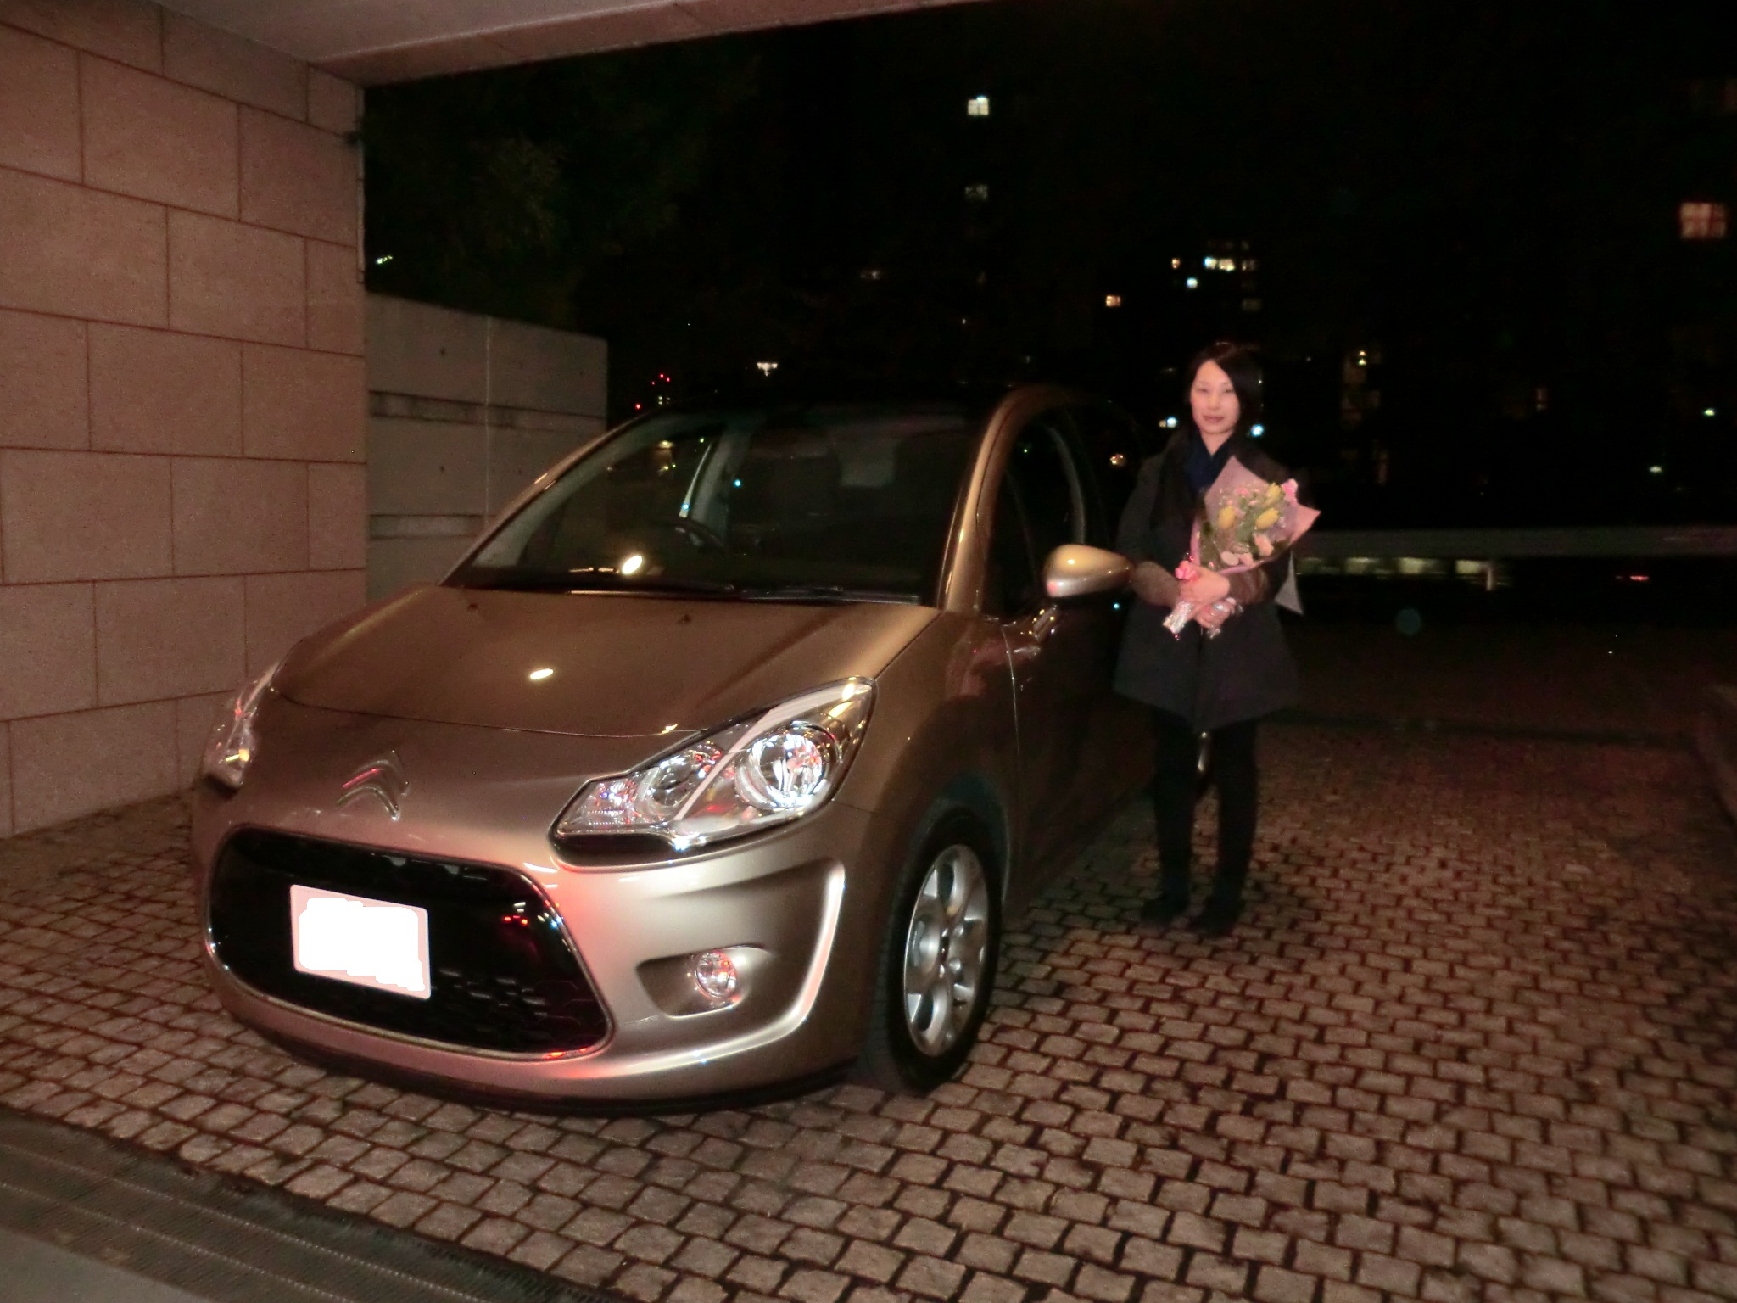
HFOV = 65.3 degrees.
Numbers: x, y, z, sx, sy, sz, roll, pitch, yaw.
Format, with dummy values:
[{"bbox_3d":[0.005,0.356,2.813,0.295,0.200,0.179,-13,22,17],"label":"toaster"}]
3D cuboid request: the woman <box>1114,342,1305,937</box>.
[{"bbox_3d":[0.958,-0.037,3.877,0.550,1.665,0.420,4,7,13],"label":"woman"}]

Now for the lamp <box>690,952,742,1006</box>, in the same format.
[{"bbox_3d":[-0.260,0.563,2.349,0.099,0.099,0.060,2,6,16],"label":"lamp"}]

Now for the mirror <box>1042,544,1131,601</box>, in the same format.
[{"bbox_3d":[0.515,-0.186,3.165,0.216,0.136,0.131,3,7,26],"label":"mirror"}]

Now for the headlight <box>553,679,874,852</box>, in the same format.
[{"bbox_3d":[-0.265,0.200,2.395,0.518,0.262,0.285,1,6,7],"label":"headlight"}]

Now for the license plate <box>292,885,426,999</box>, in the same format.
[{"bbox_3d":[-0.911,0.519,2.429,0.332,0.166,0.015,3,7,26],"label":"license plate"}]

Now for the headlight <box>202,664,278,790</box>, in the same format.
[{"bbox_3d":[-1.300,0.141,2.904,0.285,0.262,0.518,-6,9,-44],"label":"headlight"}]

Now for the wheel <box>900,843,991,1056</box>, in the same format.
[{"bbox_3d":[0.096,0.606,2.804,0.171,0.433,0.433,3,7,26],"label":"wheel"}]

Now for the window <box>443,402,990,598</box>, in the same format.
[{"bbox_3d":[-0.359,-0.405,3.445,1.402,0.161,0.971,3,41,26],"label":"window"}]

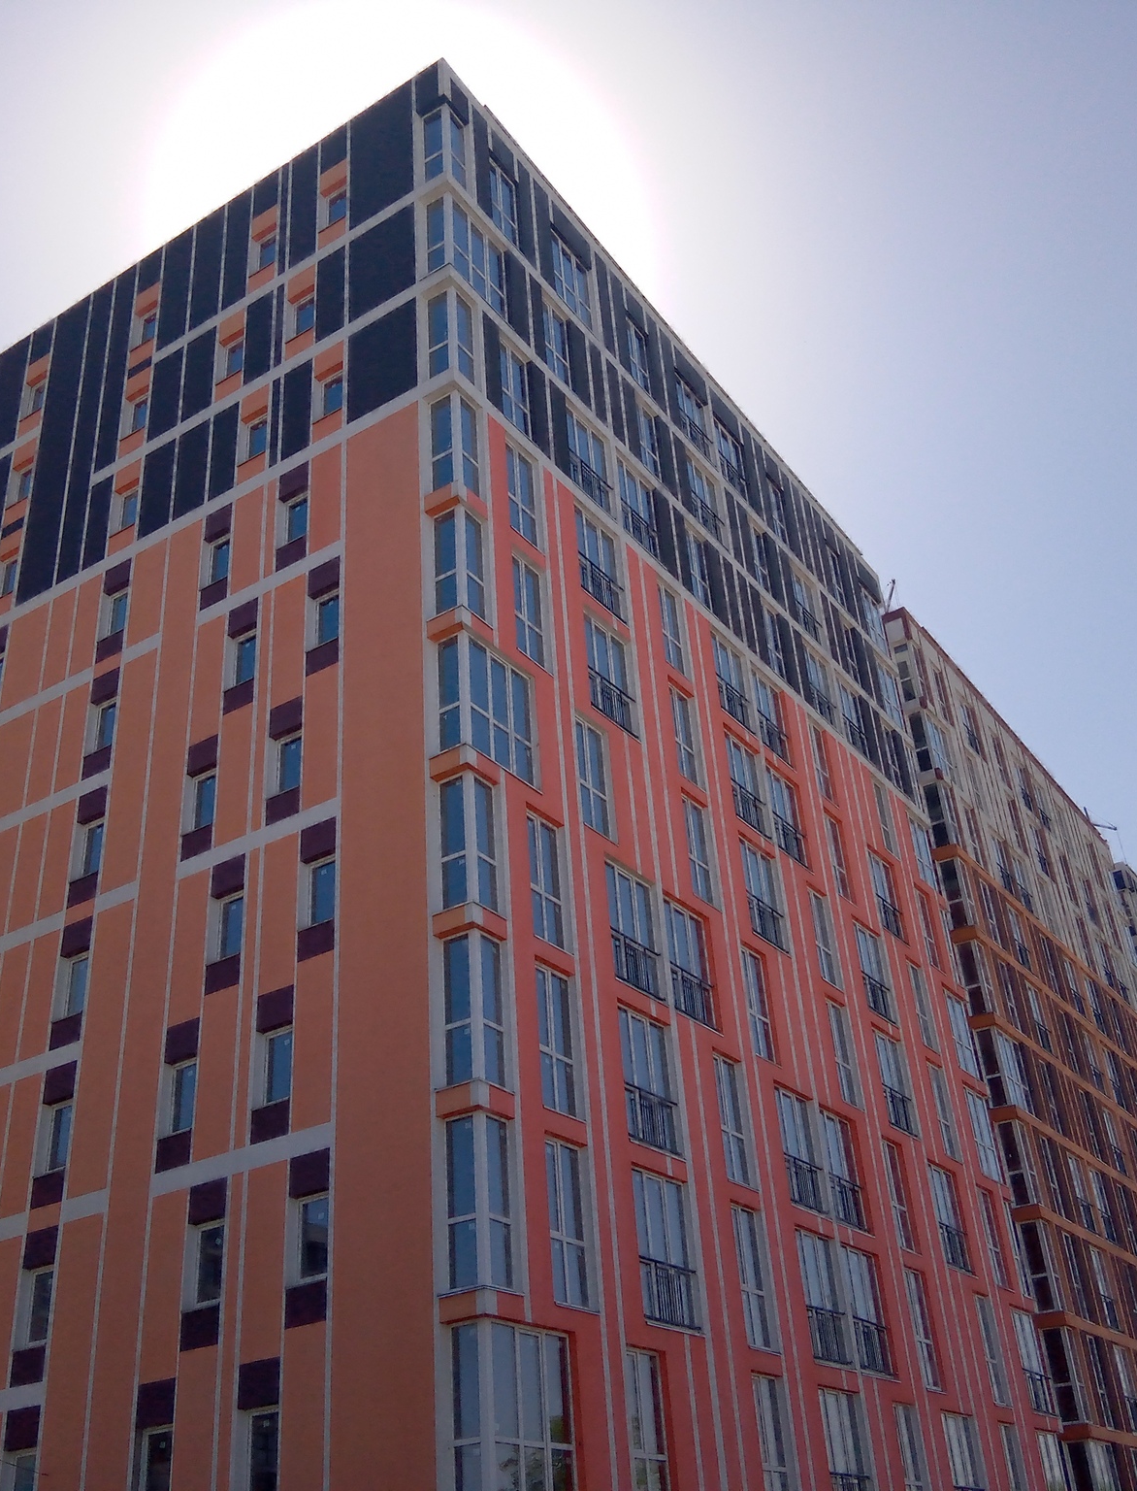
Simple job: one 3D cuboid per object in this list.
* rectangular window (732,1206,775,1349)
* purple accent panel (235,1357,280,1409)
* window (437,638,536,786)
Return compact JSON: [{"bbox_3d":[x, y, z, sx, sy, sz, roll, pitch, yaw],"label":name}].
[{"bbox_3d":[3.382,10.048,30.227,0.120,2.542,1.179,-22,-37,26],"label":"rectangular window"},{"bbox_3d":[-4.683,9.747,24.587,0.834,0.620,0.120,-22,-37,26],"label":"purple accent panel"},{"bbox_3d":[-1.542,-0.495,29.641,0.712,2.542,2.186,-22,-37,26],"label":"window"}]

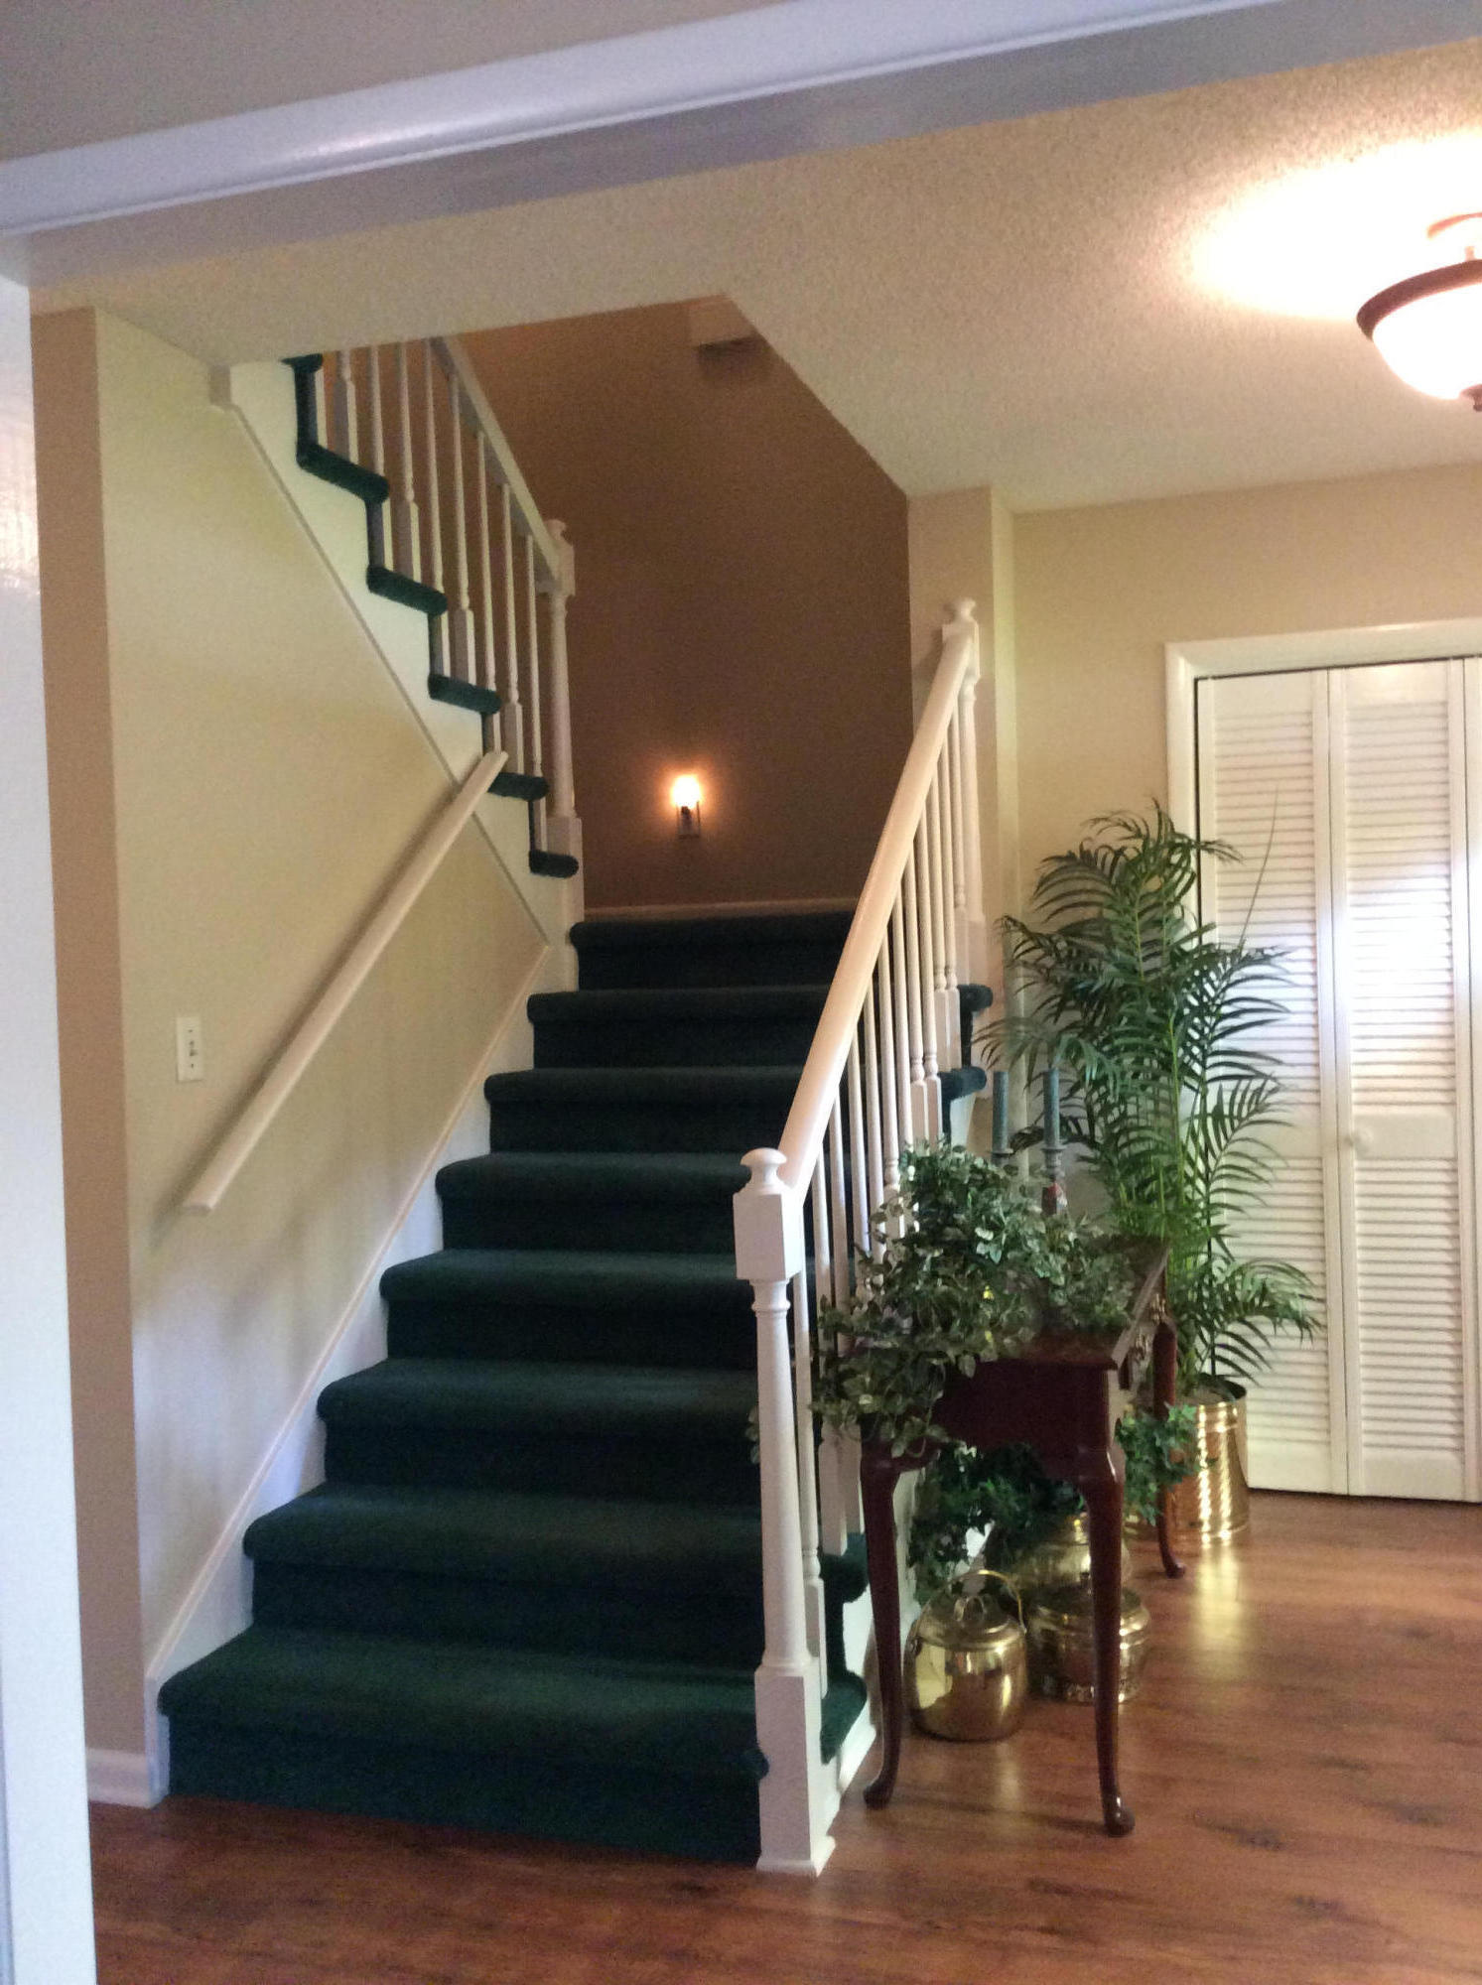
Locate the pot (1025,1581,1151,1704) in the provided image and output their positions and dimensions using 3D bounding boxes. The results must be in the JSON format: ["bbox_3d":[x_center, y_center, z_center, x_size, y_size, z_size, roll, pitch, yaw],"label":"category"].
[{"bbox_3d":[0.640,1.189,3.479,0.234,0.158,0.230,-1,1,17],"label":"pot"}]

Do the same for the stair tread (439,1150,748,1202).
[{"bbox_3d":[-0.086,0.400,4.125,1.130,0.058,0.301,-1,1,17],"label":"stair tread"}]

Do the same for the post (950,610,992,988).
[{"bbox_3d":[0.545,-0.481,4.581,0.080,0.936,0.080,-1,1,17],"label":"post"}]

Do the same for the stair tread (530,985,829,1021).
[{"bbox_3d":[0.061,0.020,4.642,1.130,0.058,0.301,-1,1,17],"label":"stair tread"}]

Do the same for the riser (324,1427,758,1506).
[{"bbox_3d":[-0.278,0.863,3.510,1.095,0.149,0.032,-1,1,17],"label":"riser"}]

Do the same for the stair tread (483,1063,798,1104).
[{"bbox_3d":[-0.012,0.210,4.384,1.130,0.058,0.301,-1,1,17],"label":"stair tread"}]

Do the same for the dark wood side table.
[{"bbox_3d":[0.564,0.914,3.529,0.427,0.710,1.275,-1,1,17],"label":"dark wood side table"}]

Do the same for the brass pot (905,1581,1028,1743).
[{"bbox_3d":[0.395,1.157,3.335,0.216,0.260,0.214,-1,1,17],"label":"brass pot"}]

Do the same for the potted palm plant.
[{"bbox_3d":[0.926,0.420,4.340,0.730,1.650,0.630,-1,1,17],"label":"potted palm plant"}]

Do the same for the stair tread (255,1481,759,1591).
[{"bbox_3d":[-0.306,0.971,3.350,1.130,0.058,0.301,-1,1,17],"label":"stair tread"}]

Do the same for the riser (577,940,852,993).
[{"bbox_3d":[0.085,-0.077,4.759,1.080,0.127,0.030,-1,1,17],"label":"riser"}]

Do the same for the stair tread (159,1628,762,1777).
[{"bbox_3d":[-0.382,1.149,3.063,1.100,0.055,0.301,-1,1,17],"label":"stair tread"}]

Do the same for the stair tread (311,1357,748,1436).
[{"bbox_3d":[-0.238,0.772,3.576,1.100,0.055,0.301,-1,1,17],"label":"stair tread"}]

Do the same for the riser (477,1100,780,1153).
[{"bbox_3d":[-0.060,0.300,4.245,1.080,0.127,0.030,-1,1,17],"label":"riser"}]

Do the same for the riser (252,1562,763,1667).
[{"bbox_3d":[-0.349,1.054,3.218,1.080,0.127,0.030,-1,1,17],"label":"riser"}]

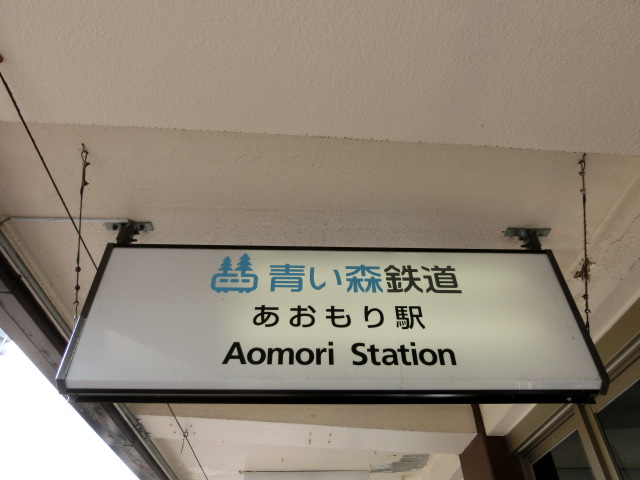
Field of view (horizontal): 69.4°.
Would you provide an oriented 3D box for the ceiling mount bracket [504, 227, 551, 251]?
[{"bbox_3d":[0.943,0.020,2.051,0.200,0.138,0.058,1,-41,-2],"label":"ceiling mount bracket"}]

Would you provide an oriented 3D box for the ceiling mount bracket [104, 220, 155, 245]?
[{"bbox_3d":[-0.837,-0.006,1.993,0.200,0.138,0.058,1,-41,-2],"label":"ceiling mount bracket"}]

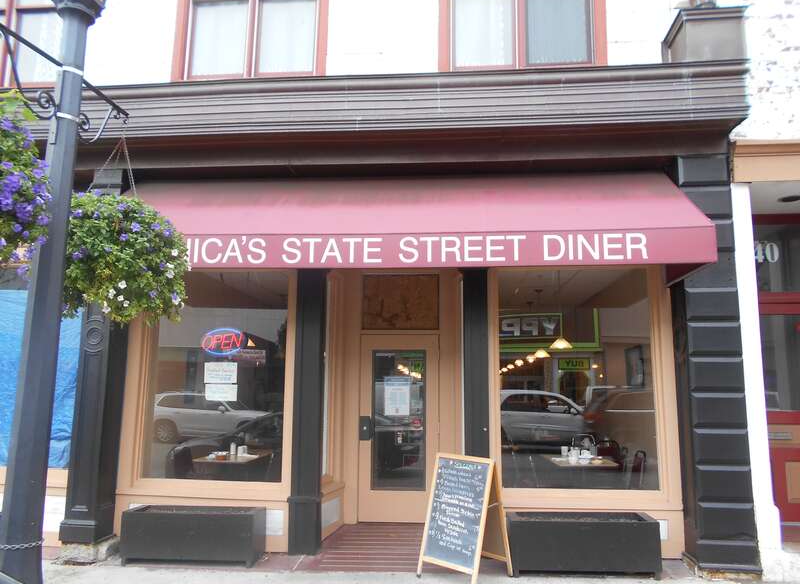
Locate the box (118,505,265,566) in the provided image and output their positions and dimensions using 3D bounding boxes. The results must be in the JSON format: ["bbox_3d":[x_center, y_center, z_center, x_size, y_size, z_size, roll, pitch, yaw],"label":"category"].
[{"bbox_3d":[-1.852,2.212,5.471,1.200,0.444,0.400,0,-10,4],"label":"box"}]

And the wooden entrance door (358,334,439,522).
[{"bbox_3d":[-0.008,1.547,6.926,0.910,2.120,0.050,0,-10,4],"label":"wooden entrance door"}]

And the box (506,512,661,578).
[{"bbox_3d":[1.551,2.187,5.207,1.210,0.444,0.400,0,-10,4],"label":"box"}]

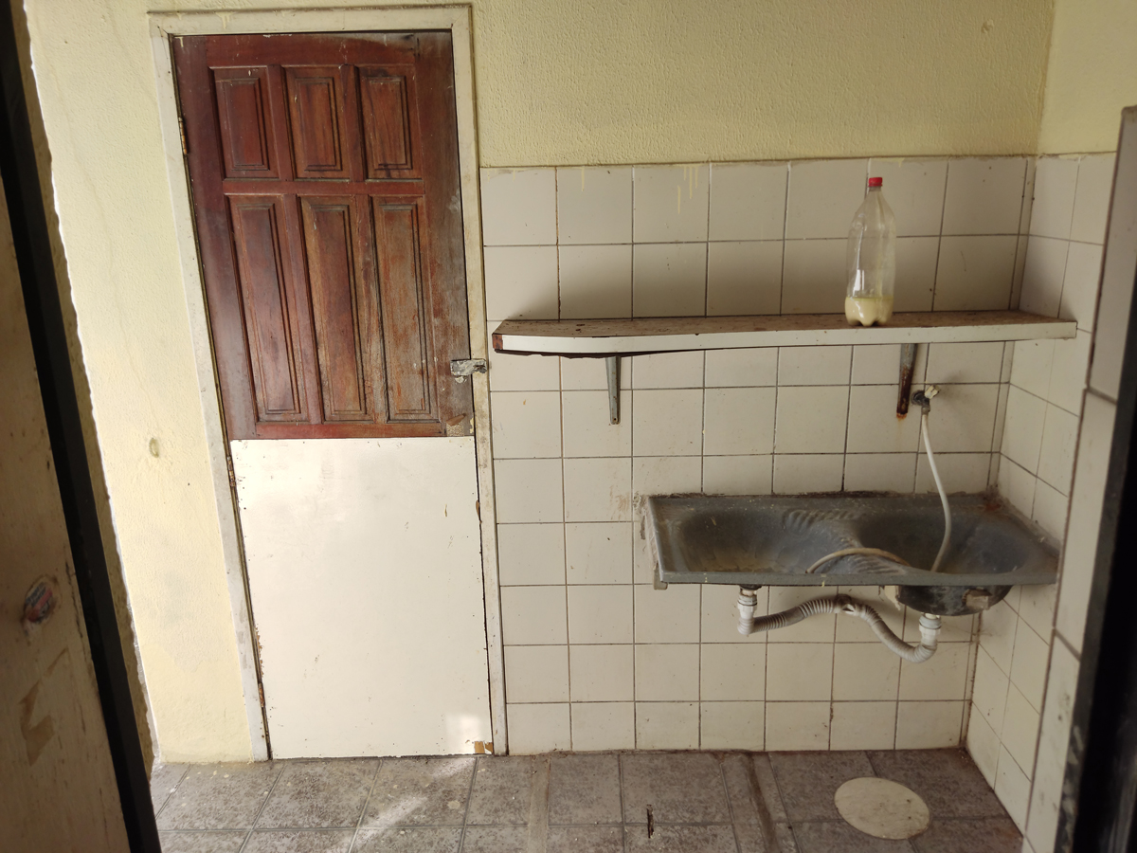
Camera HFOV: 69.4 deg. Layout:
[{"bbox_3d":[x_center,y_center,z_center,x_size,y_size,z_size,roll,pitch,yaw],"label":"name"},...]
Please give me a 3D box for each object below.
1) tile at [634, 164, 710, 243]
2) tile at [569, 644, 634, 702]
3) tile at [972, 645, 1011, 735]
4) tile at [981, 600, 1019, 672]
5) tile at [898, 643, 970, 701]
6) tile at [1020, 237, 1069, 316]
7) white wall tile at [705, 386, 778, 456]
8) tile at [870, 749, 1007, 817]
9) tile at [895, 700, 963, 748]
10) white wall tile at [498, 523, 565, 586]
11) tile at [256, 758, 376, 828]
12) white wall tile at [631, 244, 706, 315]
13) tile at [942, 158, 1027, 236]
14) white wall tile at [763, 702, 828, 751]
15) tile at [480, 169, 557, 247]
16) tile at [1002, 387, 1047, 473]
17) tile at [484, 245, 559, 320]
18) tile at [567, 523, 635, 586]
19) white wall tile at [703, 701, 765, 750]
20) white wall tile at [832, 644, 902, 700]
[{"bbox_3d":[0.265,-0.583,2.146,0.198,0.197,0.010,-1,16,3],"label":"tile"},{"bbox_3d":[0.104,0.759,2.528,0.198,0.197,0.010,-1,16,3],"label":"tile"},{"bbox_3d":[1.225,0.764,2.374,0.010,0.195,0.196,-1,15,3],"label":"tile"},{"bbox_3d":[1.225,0.577,2.330,0.010,0.197,0.200,0,15,4],"label":"tile"},{"bbox_3d":[1.107,0.742,2.490,0.200,0.197,0.010,-1,15,2],"label":"tile"},{"bbox_3d":[1.196,-0.379,2.063,0.009,0.197,0.198,-1,15,2],"label":"tile"},{"bbox_3d":[0.484,-0.013,2.308,0.200,0.197,0.010,-1,15,2],"label":"white wall tile"},{"bbox_3d":[1.078,1.052,2.419,0.306,0.010,0.289,-1,16,3],"label":"tile"},{"bbox_3d":[1.106,0.917,2.529,0.198,0.171,0.010,-1,15,2],"label":"tile"},{"bbox_3d":[-0.108,0.377,2.424,0.197,0.195,0.010,-1,15,2],"label":"white wall tile"},{"bbox_3d":[-0.741,1.095,2.451,0.301,0.010,0.299,-1,15,2],"label":"tile"},{"bbox_3d":[0.271,-0.391,2.200,0.198,0.197,0.010,-1,16,3],"label":"white wall tile"},{"bbox_3d":[1.062,-0.594,2.118,0.198,0.197,0.009,-1,15,2],"label":"tile"},{"bbox_3d":[0.710,0.929,2.556,0.200,0.175,0.010,-1,15,2],"label":"white wall tile"},{"bbox_3d":[-0.134,-0.577,2.178,0.200,0.197,0.010,-1,15,2],"label":"tile"},{"bbox_3d":[1.210,0.004,2.174,0.010,0.197,0.200,0,15,4],"label":"tile"},{"bbox_3d":[-0.129,-0.386,2.225,0.197,0.195,0.010,-1,15,2],"label":"tile"},{"bbox_3d":[0.091,0.372,2.403,0.198,0.197,0.009,-1,15,2],"label":"tile"},{"bbox_3d":[0.507,0.927,2.547,0.197,0.173,0.010,-1,15,2],"label":"white wall tile"},{"bbox_3d":[0.906,0.745,2.498,0.200,0.197,0.010,-1,15,2],"label":"white wall tile"}]

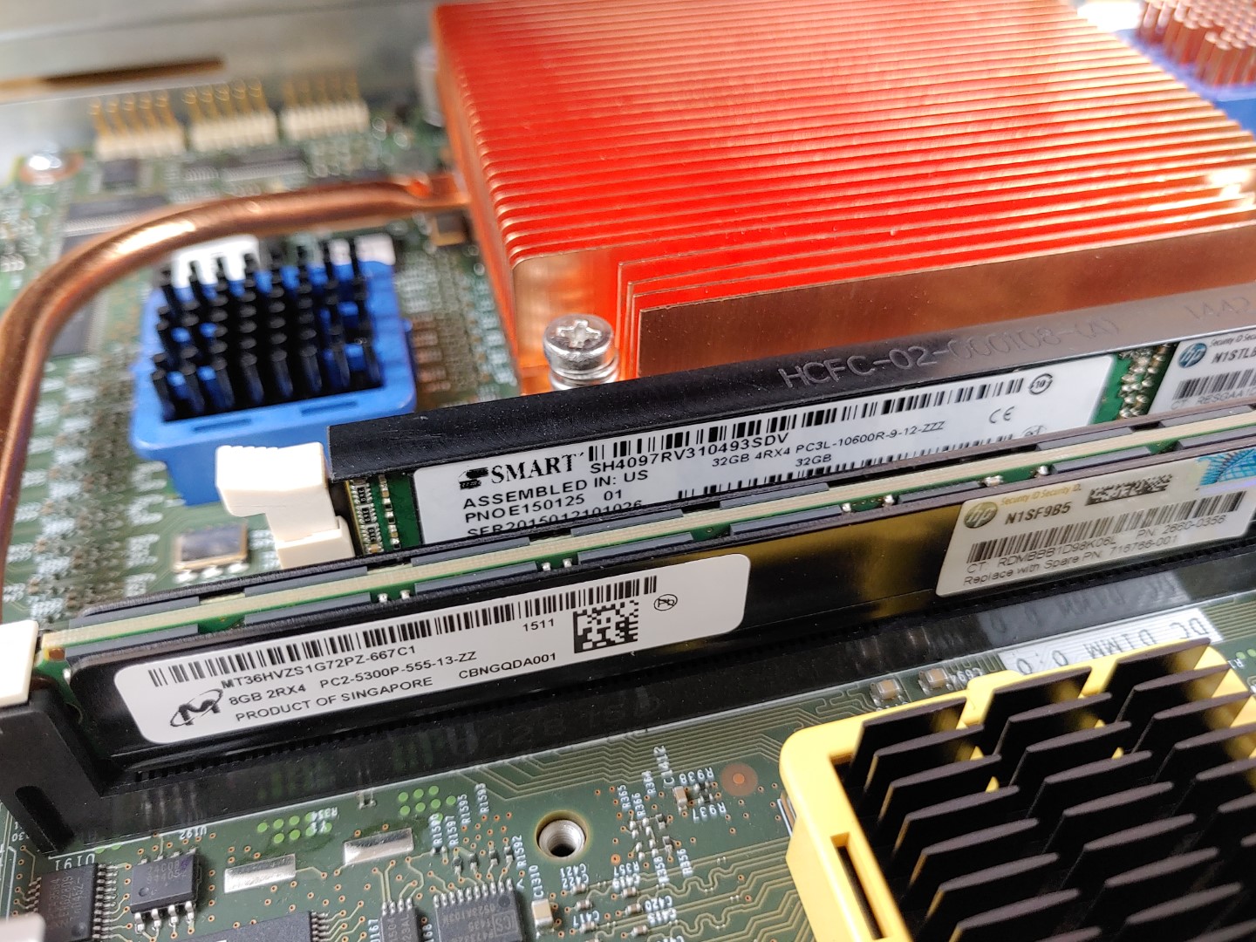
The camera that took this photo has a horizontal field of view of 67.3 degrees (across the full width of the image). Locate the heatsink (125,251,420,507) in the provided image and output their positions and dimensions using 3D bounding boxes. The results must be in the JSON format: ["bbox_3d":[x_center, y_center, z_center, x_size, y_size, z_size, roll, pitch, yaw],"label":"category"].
[{"bbox_3d":[-0.041,-0.014,0.111,0.030,0.015,0.030,-10,46,-10],"label":"heatsink"}]

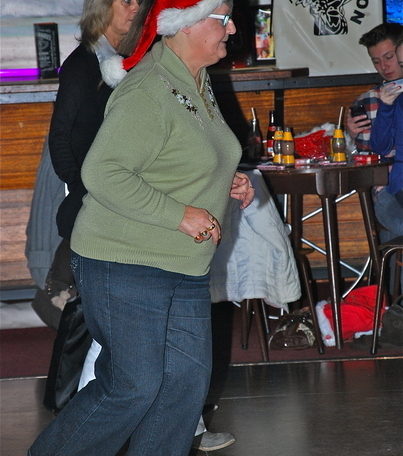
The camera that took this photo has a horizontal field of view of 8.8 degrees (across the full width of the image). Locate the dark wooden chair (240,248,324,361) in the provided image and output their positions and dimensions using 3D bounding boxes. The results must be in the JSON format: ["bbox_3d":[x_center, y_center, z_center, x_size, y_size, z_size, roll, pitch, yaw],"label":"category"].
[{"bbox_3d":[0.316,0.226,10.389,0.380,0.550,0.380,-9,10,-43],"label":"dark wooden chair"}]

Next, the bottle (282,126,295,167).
[{"bbox_3d":[0.356,-0.333,10.780,0.051,0.154,0.051,-2,7,0],"label":"bottle"}]

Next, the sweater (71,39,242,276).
[{"bbox_3d":[-0.126,-0.202,7.520,0.440,0.650,0.500,1,8,22],"label":"sweater"}]

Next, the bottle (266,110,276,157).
[{"bbox_3d":[0.296,-0.392,11.050,0.049,0.195,0.049,-2,7,0],"label":"bottle"}]

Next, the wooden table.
[{"bbox_3d":[0.468,0.106,10.846,0.720,0.750,0.720,-2,7,0],"label":"wooden table"}]

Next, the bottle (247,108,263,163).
[{"bbox_3d":[0.219,-0.368,10.850,0.056,0.205,0.056,-2,7,0],"label":"bottle"}]

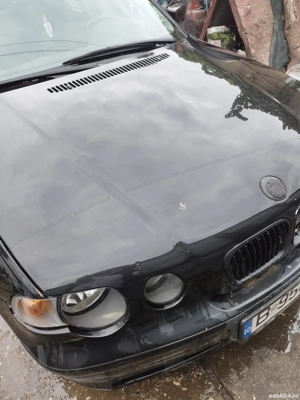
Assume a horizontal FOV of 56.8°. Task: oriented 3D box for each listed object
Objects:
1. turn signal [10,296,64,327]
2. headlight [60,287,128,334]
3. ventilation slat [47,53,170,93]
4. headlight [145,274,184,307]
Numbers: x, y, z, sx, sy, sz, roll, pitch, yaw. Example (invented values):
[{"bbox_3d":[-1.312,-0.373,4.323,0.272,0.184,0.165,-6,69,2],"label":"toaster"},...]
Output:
[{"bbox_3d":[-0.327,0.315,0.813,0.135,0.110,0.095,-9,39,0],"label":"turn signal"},{"bbox_3d":[-0.160,0.301,0.788,0.167,0.135,0.105,-18,40,-11],"label":"headlight"},{"bbox_3d":[-0.182,-0.652,1.419,0.690,0.020,0.054,-28,52,-22],"label":"ventilation slat"},{"bbox_3d":[0.041,0.253,0.797,0.112,0.105,0.070,-21,41,-14],"label":"headlight"}]

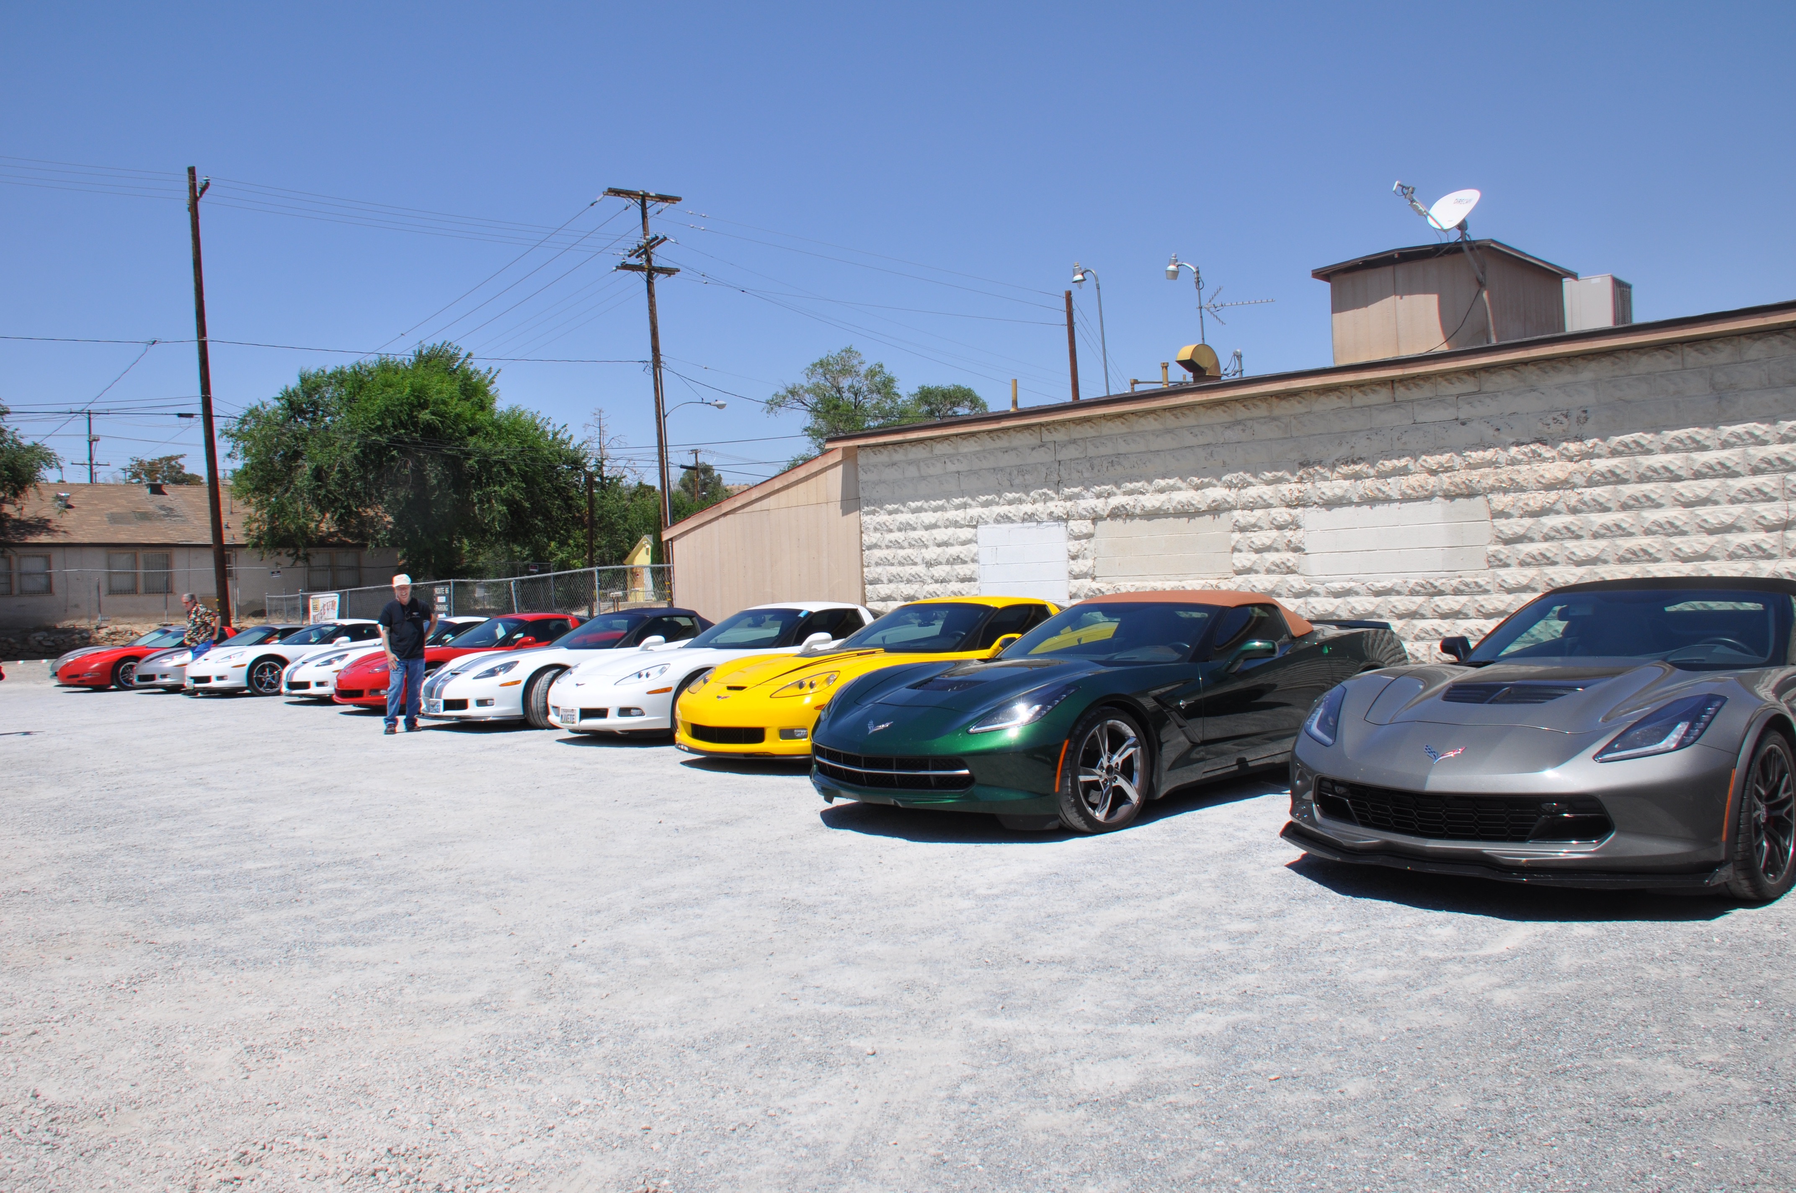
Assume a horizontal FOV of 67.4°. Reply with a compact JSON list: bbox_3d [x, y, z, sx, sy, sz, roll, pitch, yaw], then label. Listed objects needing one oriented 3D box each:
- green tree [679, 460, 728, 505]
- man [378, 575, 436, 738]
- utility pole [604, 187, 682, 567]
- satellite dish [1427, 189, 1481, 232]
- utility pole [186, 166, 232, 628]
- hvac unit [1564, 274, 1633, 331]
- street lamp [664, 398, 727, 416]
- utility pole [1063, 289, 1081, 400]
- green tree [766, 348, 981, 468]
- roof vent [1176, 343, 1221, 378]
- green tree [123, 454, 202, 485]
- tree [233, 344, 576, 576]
[{"bbox_3d":[-11.736,-3.360,82.007,4.800,9.964,4.800,-2,0,-8],"label":"green tree"},{"bbox_3d":[-5.319,0.619,14.550,0.620,1.740,0.400,-2,0,-16],"label":"man"},{"bbox_3d":[-7.661,-5.750,43.000,2.600,14.544,2.200,-4,0,-32],"label":"utility pole"},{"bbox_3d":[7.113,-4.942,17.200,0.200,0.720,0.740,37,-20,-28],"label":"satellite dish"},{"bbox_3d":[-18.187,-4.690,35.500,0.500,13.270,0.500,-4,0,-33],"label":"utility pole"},{"bbox_3d":[10.212,-4.092,20.038,1.100,1.050,0.950,-2,1,44],"label":"hvac unit"},{"bbox_3d":[-6.758,-6.313,45.000,2.200,0.620,0.300,-3,1,-36],"label":"street lamp"},{"bbox_3d":[5.371,-4.032,40.000,0.270,10.102,0.270,-3,0,8],"label":"utility pole"},{"bbox_3d":[-0.963,-3.539,45.007,7.800,9.592,7.000,-2,0,-1],"label":"green tree"},{"bbox_3d":[3.214,-2.501,14.400,0.420,0.420,0.330,-2,0,-33],"label":"roof vent"},{"bbox_3d":[-35.987,-2.199,66.007,5.500,9.583,5.000,-2,0,-29],"label":"green tree"},{"bbox_3d":[-14.539,-3.317,40.000,9.800,7.700,8.800,-3,1,-16],"label":"tree"}]

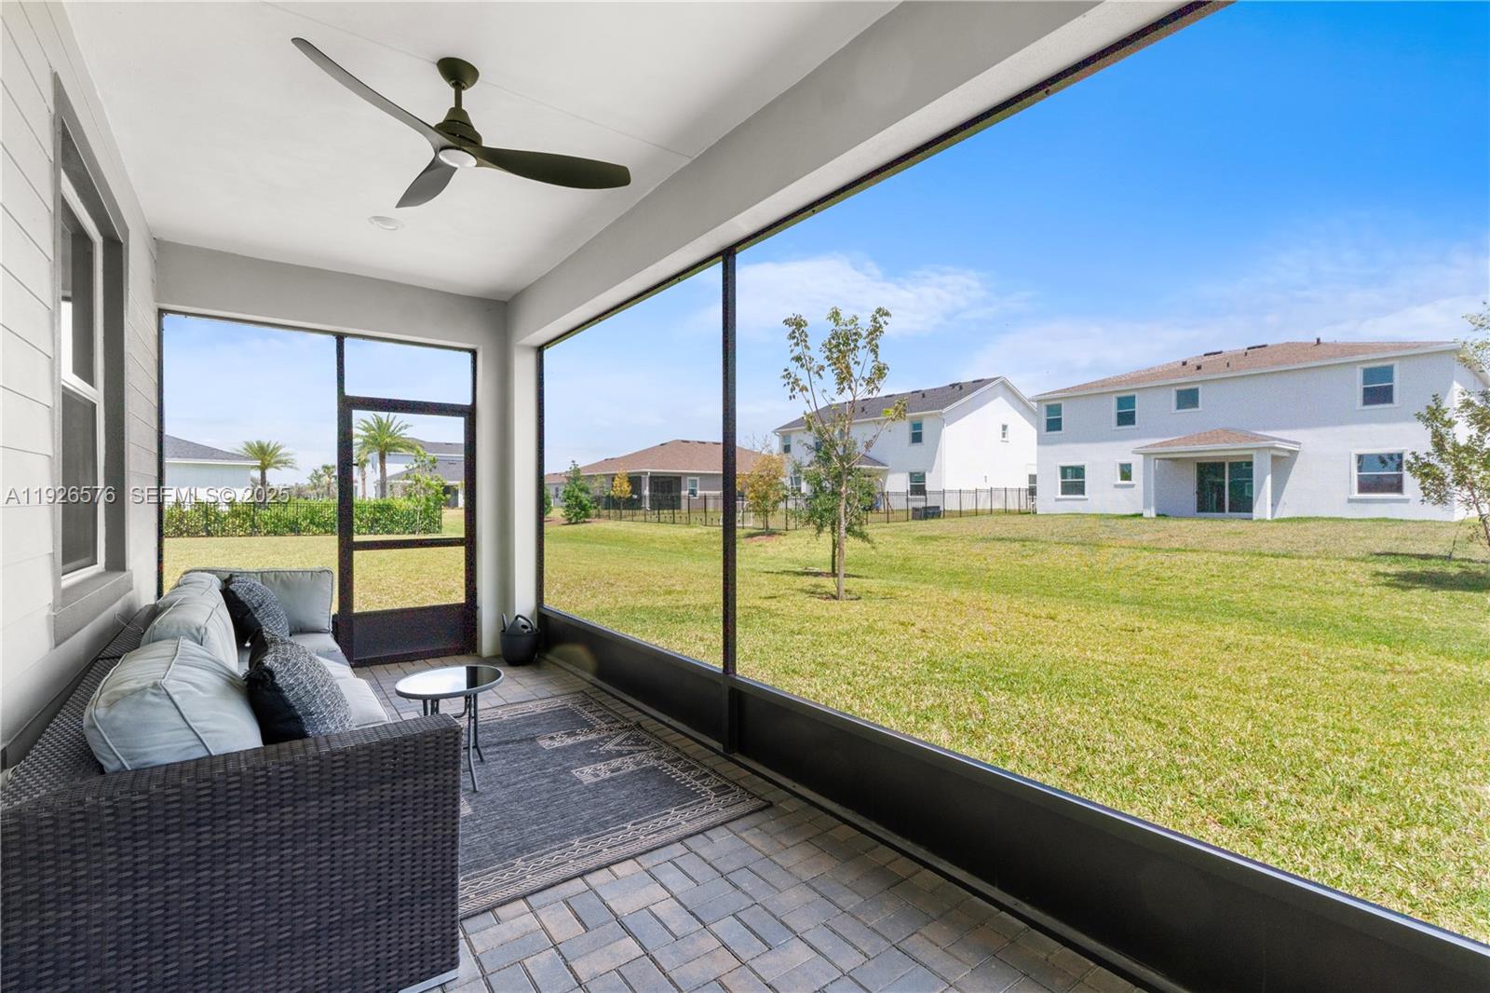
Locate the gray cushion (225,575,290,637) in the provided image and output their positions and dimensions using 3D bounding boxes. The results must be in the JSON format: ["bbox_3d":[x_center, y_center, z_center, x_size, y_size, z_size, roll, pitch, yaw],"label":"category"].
[{"bbox_3d":[-2.760,0.680,3.580,0.170,0.450,0.460,-32,19,-34],"label":"gray cushion"}]

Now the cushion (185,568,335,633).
[{"bbox_3d":[-3.039,0.673,3.907,0.740,0.440,0.180,0,-12,-38],"label":"cushion"}]

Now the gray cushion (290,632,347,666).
[{"bbox_3d":[-2.781,0.947,3.614,0.680,0.120,0.760,0,0,-38],"label":"gray cushion"}]

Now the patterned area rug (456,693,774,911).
[{"bbox_3d":[-1.138,1.338,3.016,1.600,0.012,2.030,0,0,-37],"label":"patterned area rug"}]

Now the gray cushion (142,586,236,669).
[{"bbox_3d":[-2.079,0.660,2.359,0.210,0.460,0.710,-18,11,-37],"label":"gray cushion"}]

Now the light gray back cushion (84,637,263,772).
[{"bbox_3d":[-1.591,0.672,1.814,0.220,0.470,0.710,-27,17,-35],"label":"light gray back cushion"}]

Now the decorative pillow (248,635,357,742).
[{"bbox_3d":[-1.496,0.692,2.106,0.180,0.450,0.460,-30,18,-35],"label":"decorative pillow"}]

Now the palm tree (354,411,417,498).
[{"bbox_3d":[-23.100,-1.900,40.000,4.200,6.800,4.200,0,0,0],"label":"palm tree"}]

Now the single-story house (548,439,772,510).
[{"bbox_3d":[-4.380,-2.170,60.214,21.000,6.400,15.800,0,0,-38],"label":"single-story house"}]

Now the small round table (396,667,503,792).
[{"bbox_3d":[-1.379,1.101,2.914,0.460,0.485,0.460,0,0,-38],"label":"small round table"}]

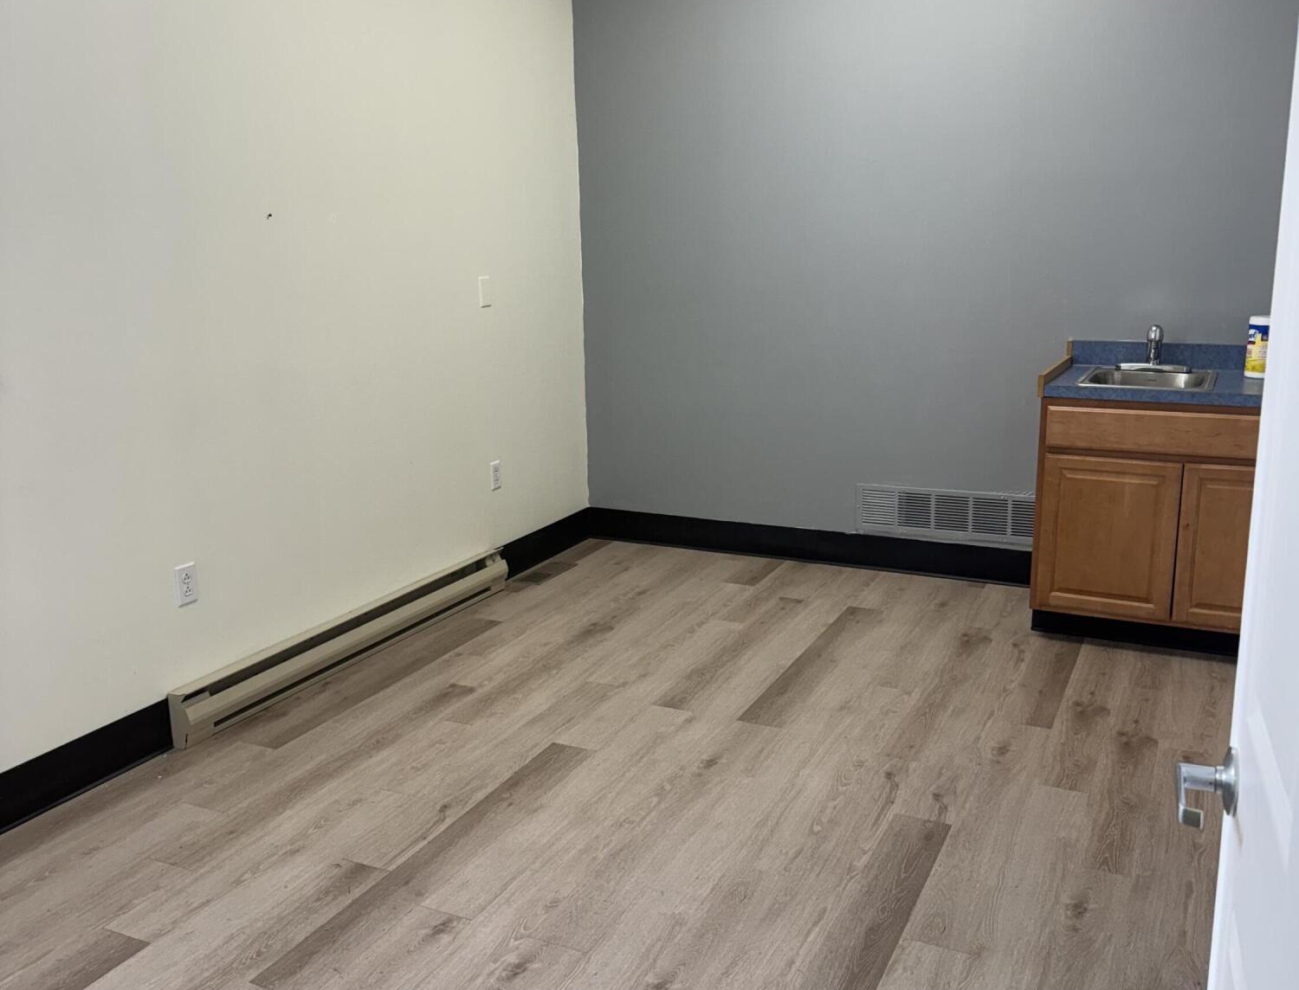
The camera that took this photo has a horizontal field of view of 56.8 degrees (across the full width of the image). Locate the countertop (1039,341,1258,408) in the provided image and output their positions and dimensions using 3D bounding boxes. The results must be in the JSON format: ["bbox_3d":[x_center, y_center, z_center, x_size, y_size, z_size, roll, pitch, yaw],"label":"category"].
[{"bbox_3d":[1.870,-0.419,4.135,0.920,0.134,0.634,6,15,25],"label":"countertop"}]

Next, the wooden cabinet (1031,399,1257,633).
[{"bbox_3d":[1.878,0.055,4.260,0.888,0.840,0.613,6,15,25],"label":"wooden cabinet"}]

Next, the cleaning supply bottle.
[{"bbox_3d":[2.117,-0.512,4.144,0.098,0.210,0.098,9,17,36],"label":"cleaning supply bottle"}]

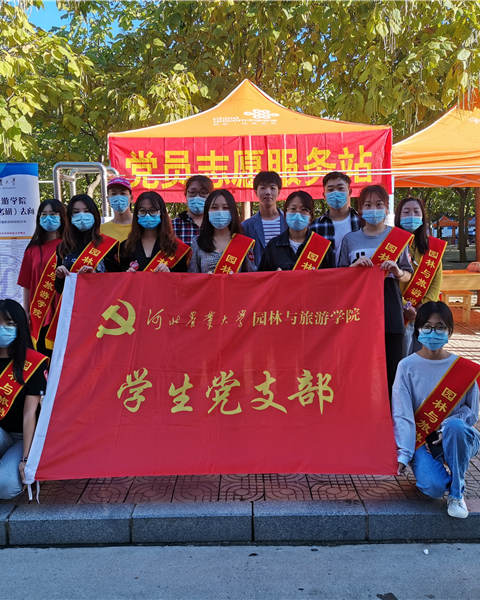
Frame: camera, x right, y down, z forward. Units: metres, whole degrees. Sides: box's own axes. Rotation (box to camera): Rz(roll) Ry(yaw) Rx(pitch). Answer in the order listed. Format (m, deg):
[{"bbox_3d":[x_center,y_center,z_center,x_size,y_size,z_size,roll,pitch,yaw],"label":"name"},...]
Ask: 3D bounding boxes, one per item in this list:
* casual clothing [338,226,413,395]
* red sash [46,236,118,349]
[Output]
[{"bbox_3d":[0.875,0.172,3.880,0.480,1.300,0.360,0,6,7],"label":"casual clothing"},{"bbox_3d":[-0.985,-0.058,3.830,0.460,0.720,0.270,-2,7,-7],"label":"red sash"}]

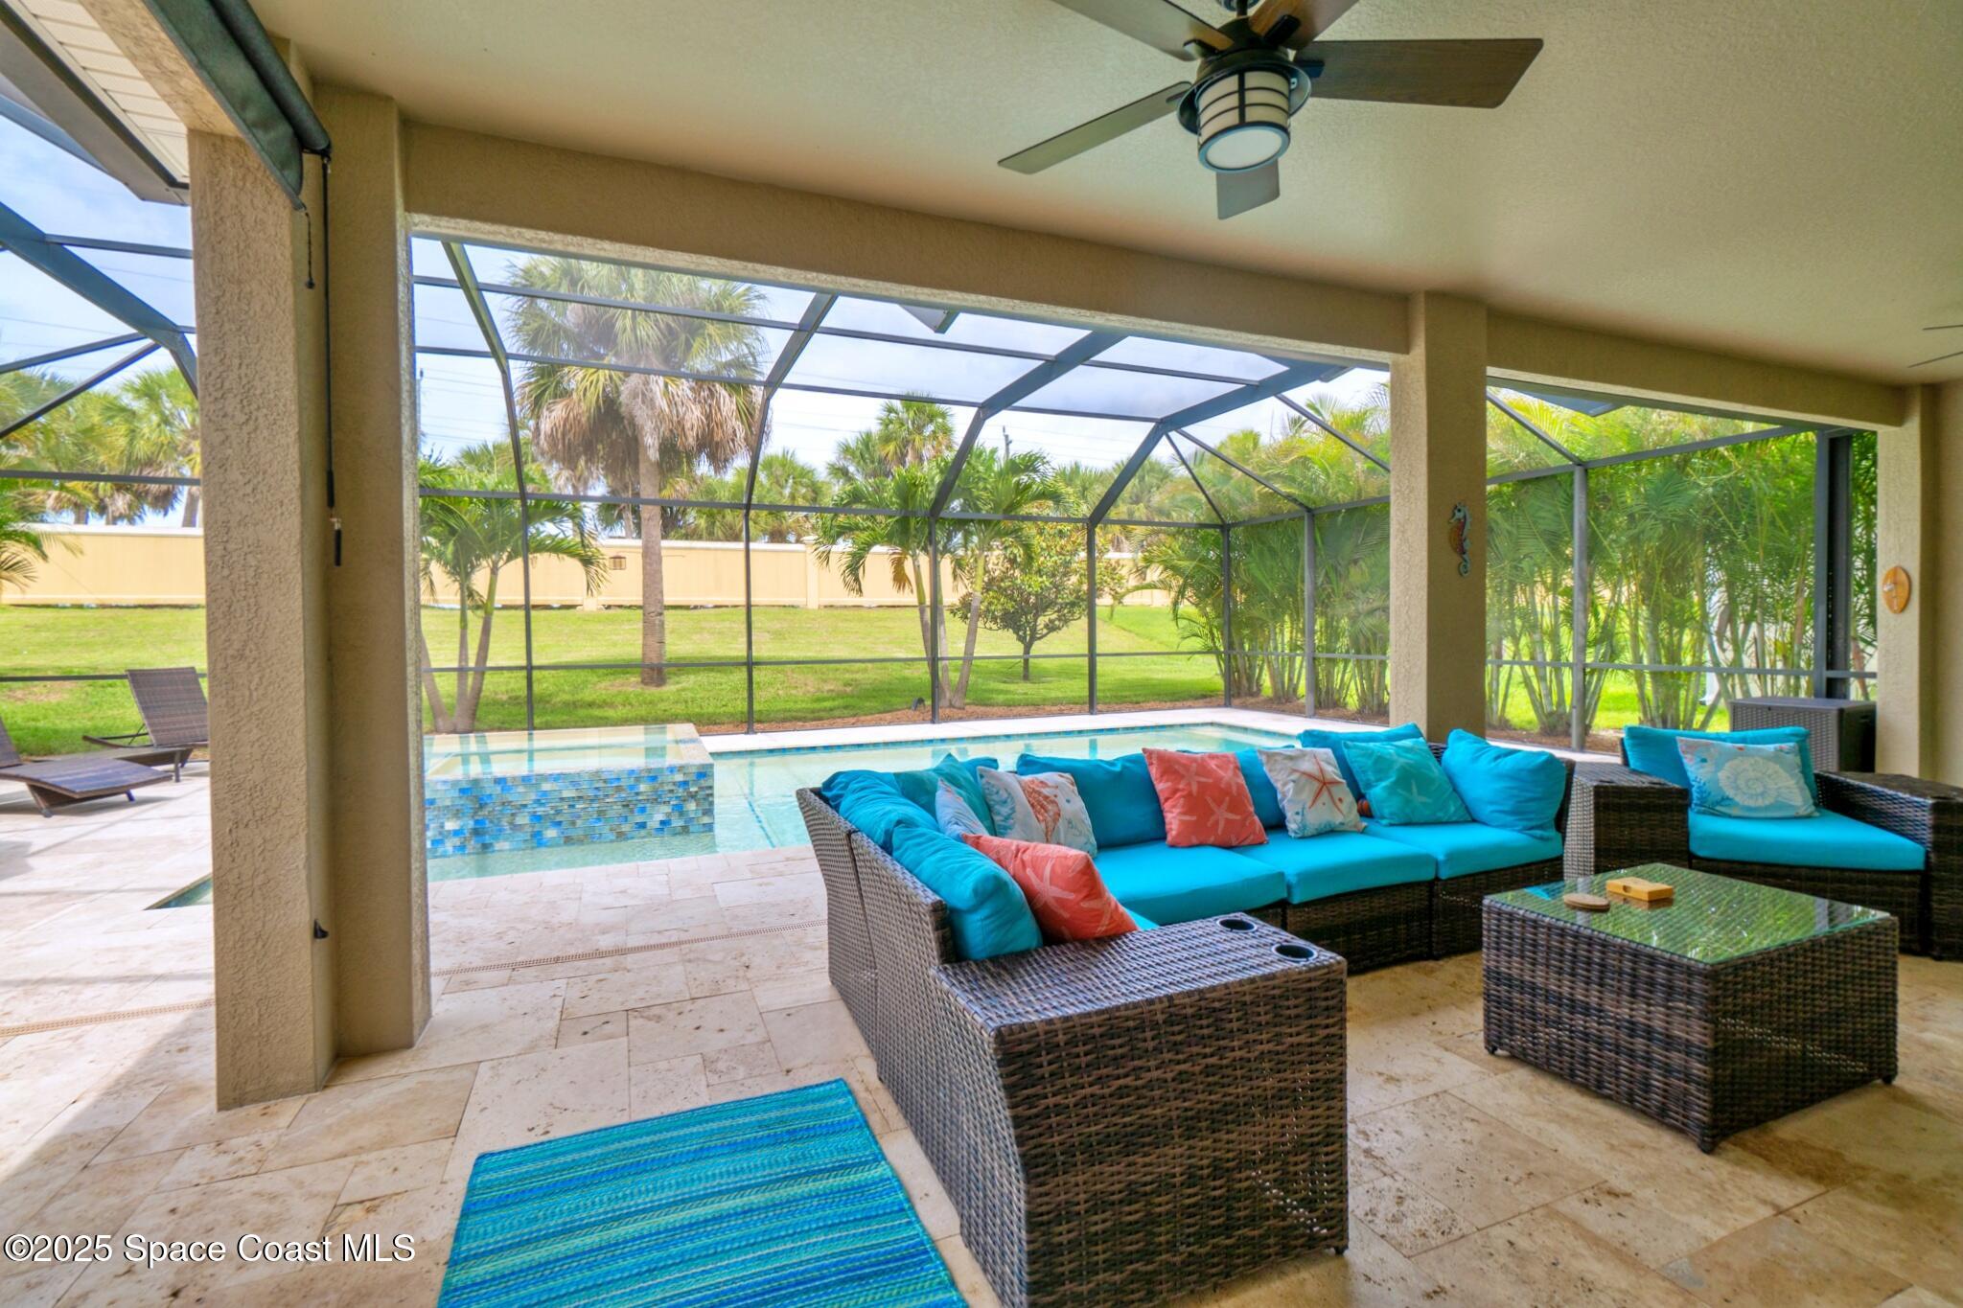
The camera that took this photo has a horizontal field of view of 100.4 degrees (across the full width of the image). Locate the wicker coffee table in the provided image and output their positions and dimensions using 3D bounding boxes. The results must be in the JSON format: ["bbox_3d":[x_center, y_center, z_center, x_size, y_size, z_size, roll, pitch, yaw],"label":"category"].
[{"bbox_3d":[1.945,0.924,2.271,0.825,0.446,0.555,-1,1,-22],"label":"wicker coffee table"}]

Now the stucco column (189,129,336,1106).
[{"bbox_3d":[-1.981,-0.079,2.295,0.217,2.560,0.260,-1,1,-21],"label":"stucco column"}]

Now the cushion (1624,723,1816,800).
[{"bbox_3d":[3.361,0.529,3.696,0.650,0.380,0.150,0,-16,19],"label":"cushion"}]

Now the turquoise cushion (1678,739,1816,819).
[{"bbox_3d":[3.332,0.540,3.561,0.460,0.335,0.130,-1,-20,16],"label":"turquoise cushion"}]

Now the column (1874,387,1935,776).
[{"bbox_3d":[6.427,-0.396,5.685,0.210,2.850,0.215,-1,1,-21],"label":"column"}]

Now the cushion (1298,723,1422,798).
[{"bbox_3d":[1.709,0.529,3.609,0.670,0.400,0.160,-1,-16,-21],"label":"cushion"}]

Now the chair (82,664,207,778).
[{"bbox_3d":[-7.406,0.668,7.934,1.880,1.040,0.660,-1,1,-2],"label":"chair"}]

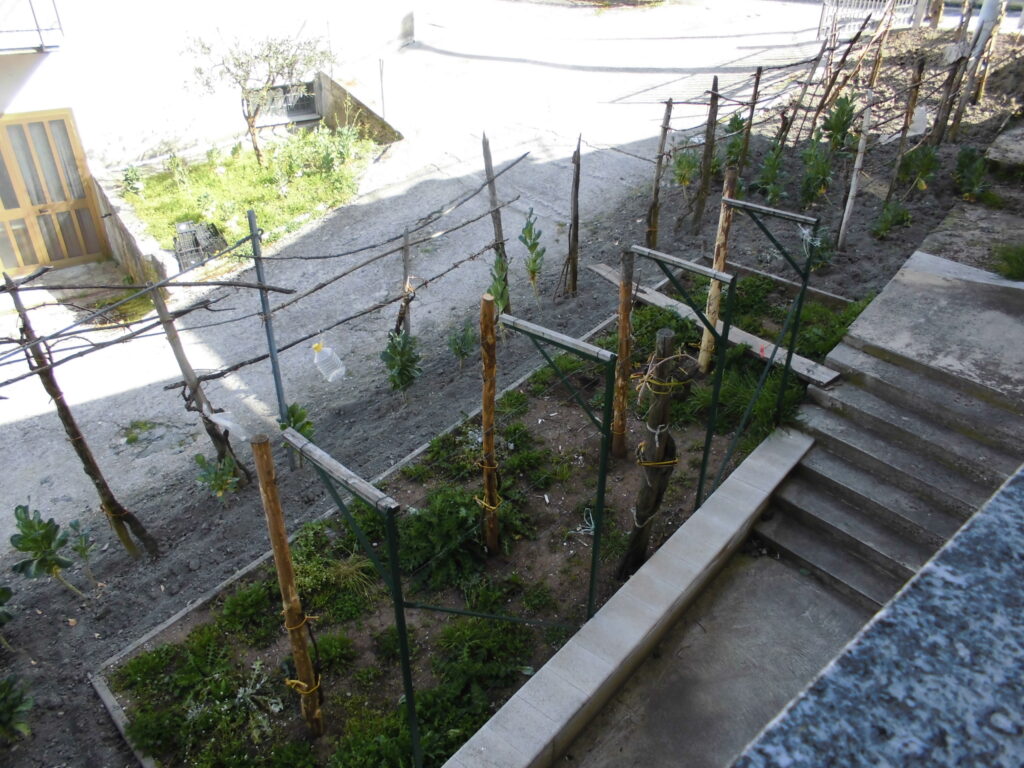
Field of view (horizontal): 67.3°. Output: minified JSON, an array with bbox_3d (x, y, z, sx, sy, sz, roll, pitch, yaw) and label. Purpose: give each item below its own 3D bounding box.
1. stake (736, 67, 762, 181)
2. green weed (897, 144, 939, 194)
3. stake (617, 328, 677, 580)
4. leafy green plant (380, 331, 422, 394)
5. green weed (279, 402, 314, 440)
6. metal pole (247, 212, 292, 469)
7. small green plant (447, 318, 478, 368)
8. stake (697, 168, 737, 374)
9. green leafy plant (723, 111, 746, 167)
[{"bbox_3d":[3.542,-3.817,11.614,0.080,1.793,0.080,3,28,-2],"label":"stake"},{"bbox_3d":[5.478,-2.898,10.391,0.527,0.661,0.512,16,37,23],"label":"green weed"},{"bbox_3d":[0.833,0.521,4.703,0.220,1.826,0.200,9,30,11],"label":"stake"},{"bbox_3d":[-0.982,-0.190,6.836,0.370,0.592,0.370,-4,30,-8],"label":"leafy green plant"},{"bbox_3d":[-1.892,0.402,6.801,0.340,0.551,0.340,0,28,0],"label":"green weed"},{"bbox_3d":[-1.965,-0.282,6.276,0.055,2.280,0.055,0,28,0],"label":"metal pole"},{"bbox_3d":[-0.467,-0.364,7.119,0.280,0.499,0.280,-2,29,-4],"label":"small green plant"},{"bbox_3d":[1.856,-0.957,6.961,0.090,1.932,0.090,8,30,14],"label":"stake"},{"bbox_3d":[3.216,-3.459,11.118,0.330,0.828,0.330,8,30,14],"label":"green leafy plant"}]

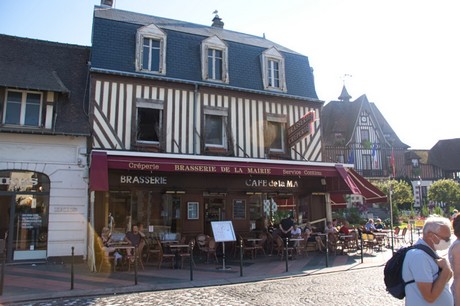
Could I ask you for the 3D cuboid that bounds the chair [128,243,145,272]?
[{"bbox_3d":[-2.862,3.198,10.718,0.540,0.890,0.470,3,-10,-18],"label":"chair"}]

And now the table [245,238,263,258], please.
[{"bbox_3d":[0.900,3.652,13.161,0.600,0.740,0.600,3,-10,-20],"label":"table"}]

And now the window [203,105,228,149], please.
[{"bbox_3d":[-0.611,-1.102,15.229,1.102,1.857,0.200,3,-11,-22],"label":"window"}]

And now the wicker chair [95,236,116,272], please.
[{"bbox_3d":[-3.826,3.195,10.726,0.580,0.920,0.500,3,-10,-18],"label":"wicker chair"}]

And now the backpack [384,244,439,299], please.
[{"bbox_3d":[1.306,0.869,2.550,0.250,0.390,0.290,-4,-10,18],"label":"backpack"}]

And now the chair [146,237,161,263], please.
[{"bbox_3d":[-2.773,3.520,12.597,0.540,0.890,0.470,3,-10,-20],"label":"chair"}]

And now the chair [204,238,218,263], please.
[{"bbox_3d":[-0.636,3.465,12.330,0.450,0.860,0.520,1,-10,-10],"label":"chair"}]

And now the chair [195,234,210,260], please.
[{"bbox_3d":[-1.017,3.518,12.761,0.550,0.910,0.480,-5,-11,25],"label":"chair"}]

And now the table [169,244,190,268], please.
[{"bbox_3d":[-1.620,3.324,11.091,0.600,0.740,0.600,3,-10,-18],"label":"table"}]

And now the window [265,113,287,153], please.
[{"bbox_3d":[2.231,-0.940,16.389,1.095,1.855,0.200,3,-11,-22],"label":"window"}]

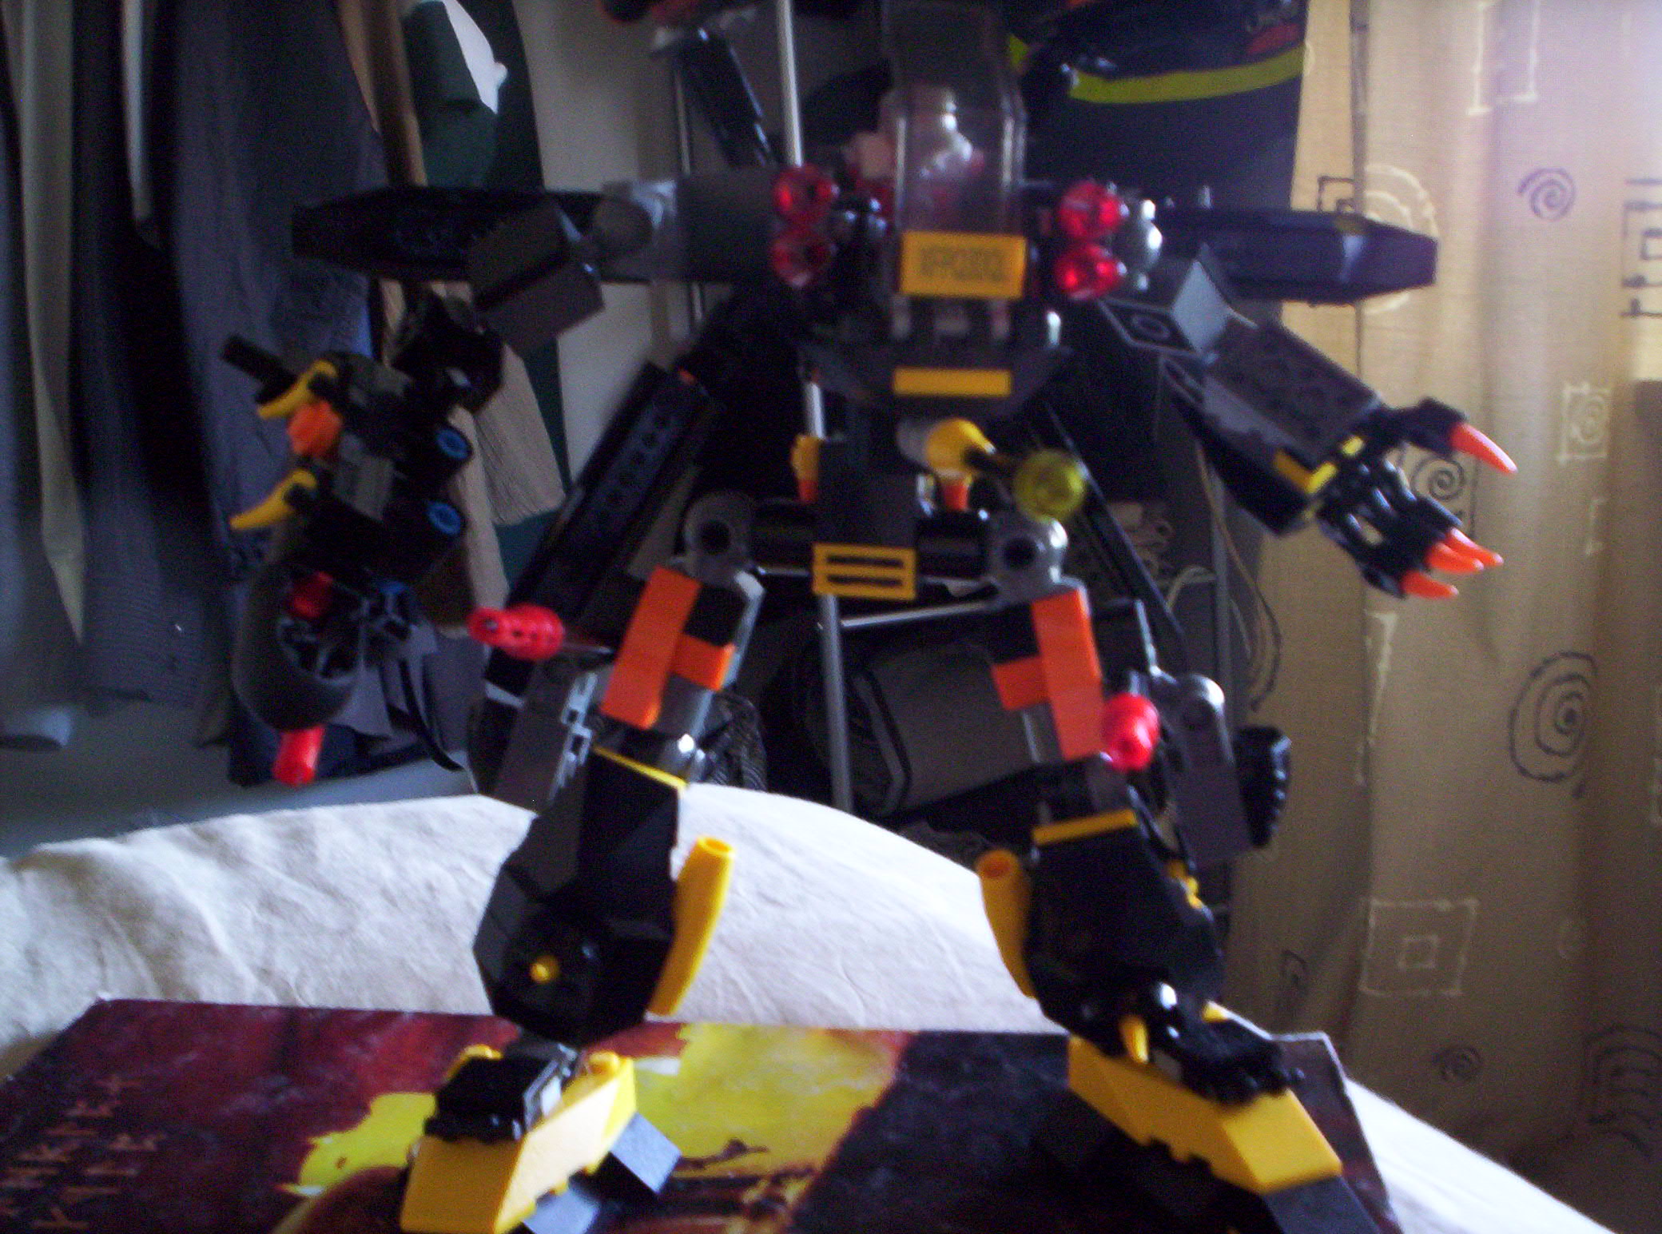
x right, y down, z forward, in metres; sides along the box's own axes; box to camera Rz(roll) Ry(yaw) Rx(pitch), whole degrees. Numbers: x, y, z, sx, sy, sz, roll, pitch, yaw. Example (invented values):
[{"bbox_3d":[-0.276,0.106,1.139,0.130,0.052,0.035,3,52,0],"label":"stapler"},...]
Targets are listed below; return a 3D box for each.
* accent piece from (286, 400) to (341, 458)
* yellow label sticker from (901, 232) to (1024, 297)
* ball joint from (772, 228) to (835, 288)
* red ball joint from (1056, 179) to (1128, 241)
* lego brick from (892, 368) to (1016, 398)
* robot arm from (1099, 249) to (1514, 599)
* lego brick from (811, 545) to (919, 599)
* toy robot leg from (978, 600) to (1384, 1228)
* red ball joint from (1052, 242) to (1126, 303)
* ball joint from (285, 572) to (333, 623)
[{"bbox_3d":[-0.077,-0.028,0.264,0.008,0.008,0.008,-5,13,-5],"label":"accent piece"},{"bbox_3d":[0.018,-0.047,0.237,0.016,0.008,0.005,1,13,-10],"label":"yellow label sticker"},{"bbox_3d":[-0.004,-0.047,0.233,0.008,0.008,0.007,1,13,-10],"label":"ball joint"},{"bbox_3d":[0.035,-0.054,0.235,0.008,0.008,0.007,1,13,-10],"label":"red ball joint"},{"bbox_3d":[0.017,-0.032,0.245,0.016,0.004,0.005,1,13,-10],"label":"lego brick"},{"bbox_3d":[0.066,-0.028,0.252,0.061,0.028,0.024,36,3,21],"label":"robot arm"},{"bbox_3d":[0.005,-0.007,0.279,0.016,0.008,0.004,3,13,-4],"label":"lego brick"},{"bbox_3d":[0.051,0.046,0.285,0.051,0.110,0.045,-13,13,-17],"label":"toy robot leg"},{"bbox_3d":[0.034,-0.046,0.235,0.008,0.008,0.007,1,13,-10],"label":"red ball joint"},{"bbox_3d":[-0.079,-0.003,0.268,0.007,0.007,0.007,-5,13,-5],"label":"ball joint"}]

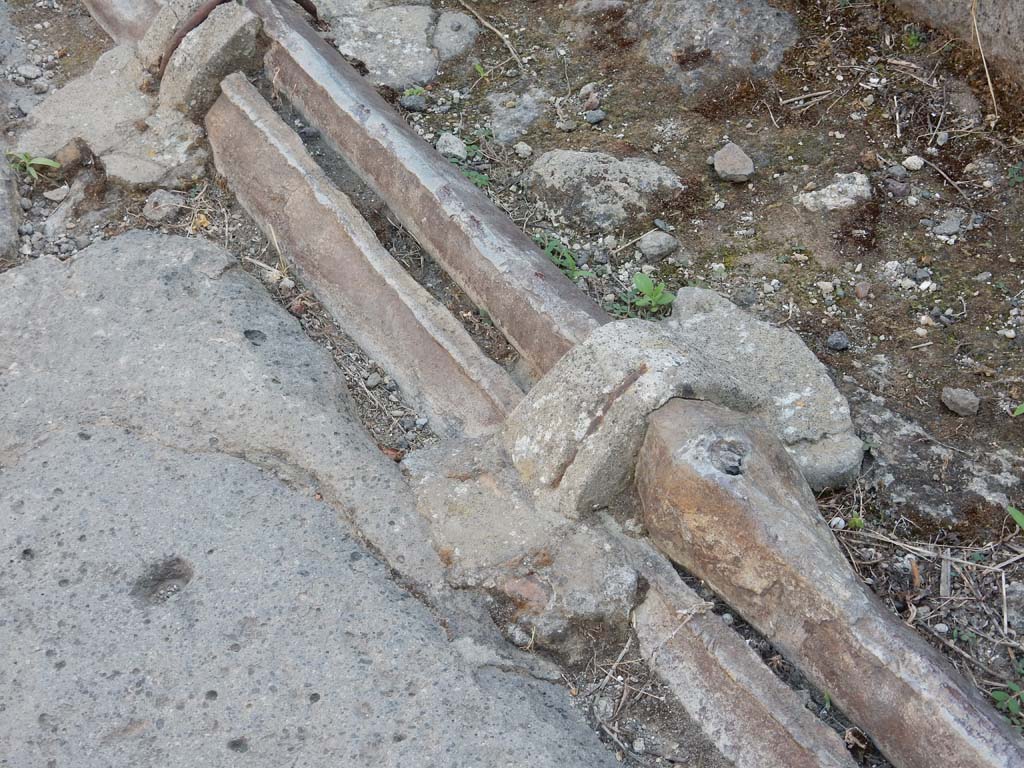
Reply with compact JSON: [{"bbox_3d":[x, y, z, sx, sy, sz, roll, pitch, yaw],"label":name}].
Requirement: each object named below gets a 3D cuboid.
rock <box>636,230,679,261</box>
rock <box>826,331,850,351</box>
[{"bbox_3d":[0.162,-0.154,2.337,0.047,0.028,0.038,0,38,0],"label":"rock"},{"bbox_3d":[0.343,-0.046,2.206,0.026,0.018,0.022,0,38,0],"label":"rock"}]

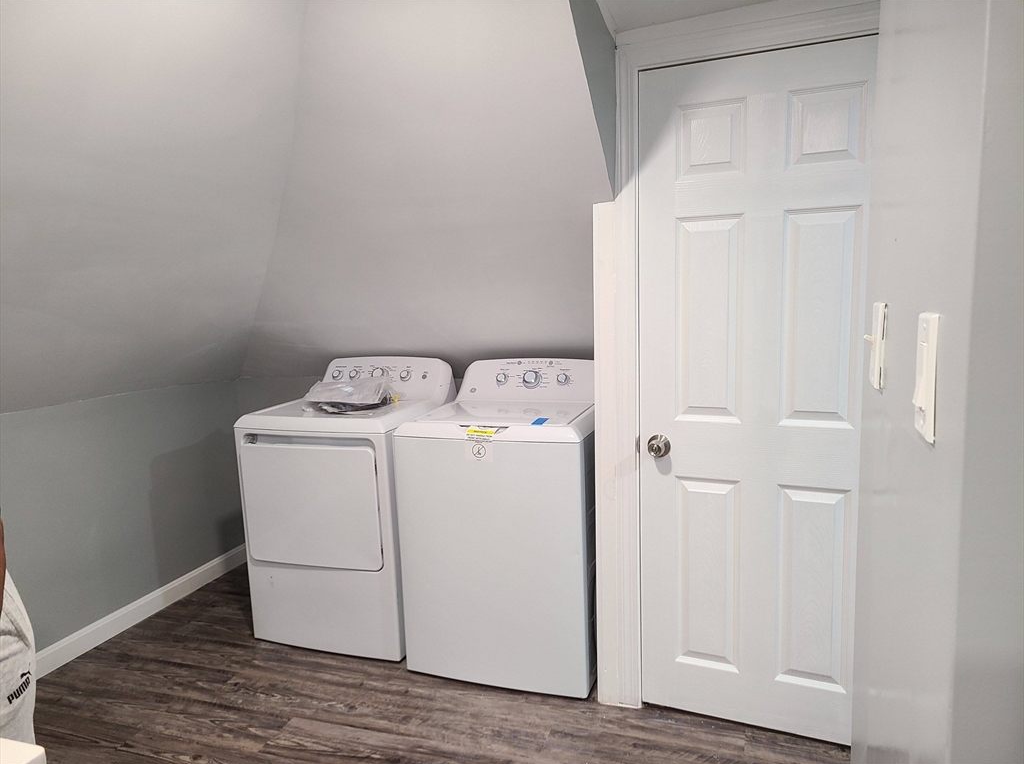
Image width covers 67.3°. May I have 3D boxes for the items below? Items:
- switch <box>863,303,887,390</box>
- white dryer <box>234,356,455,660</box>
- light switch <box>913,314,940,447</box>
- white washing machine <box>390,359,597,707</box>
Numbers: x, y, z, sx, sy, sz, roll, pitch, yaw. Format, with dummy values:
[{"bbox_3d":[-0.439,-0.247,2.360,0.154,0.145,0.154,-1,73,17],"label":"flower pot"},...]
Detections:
[{"bbox_3d":[0.512,-0.054,1.089,0.021,0.115,0.072,1,9,19],"label":"switch"},{"bbox_3d":[-0.638,0.472,3.250,0.685,1.100,0.690,1,9,20],"label":"white dryer"},{"bbox_3d":[0.386,-0.007,0.723,0.014,0.115,0.072,1,9,19],"label":"light switch"},{"bbox_3d":[0.025,0.494,2.961,0.685,1.100,0.680,1,9,19],"label":"white washing machine"}]

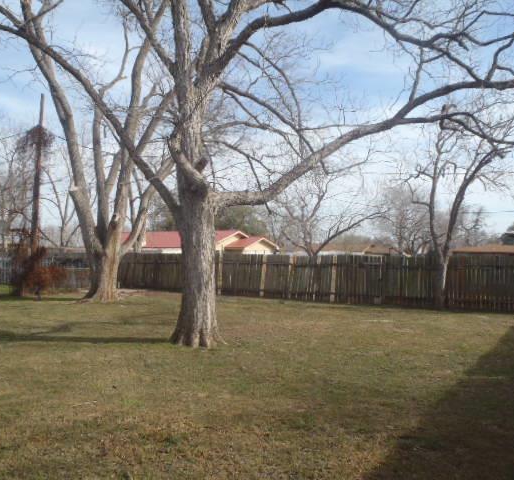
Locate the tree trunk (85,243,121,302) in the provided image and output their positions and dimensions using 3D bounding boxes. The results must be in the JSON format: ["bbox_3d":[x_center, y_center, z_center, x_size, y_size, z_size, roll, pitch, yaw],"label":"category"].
[{"bbox_3d":[-5.871,1.205,19.800,1.360,2.270,1.200,0,-1,0],"label":"tree trunk"}]

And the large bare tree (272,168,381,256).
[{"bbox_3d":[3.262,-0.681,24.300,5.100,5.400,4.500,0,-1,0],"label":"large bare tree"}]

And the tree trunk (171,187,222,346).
[{"bbox_3d":[-1.283,0.605,10.800,1.060,3.200,1.000,0,-1,0],"label":"tree trunk"}]

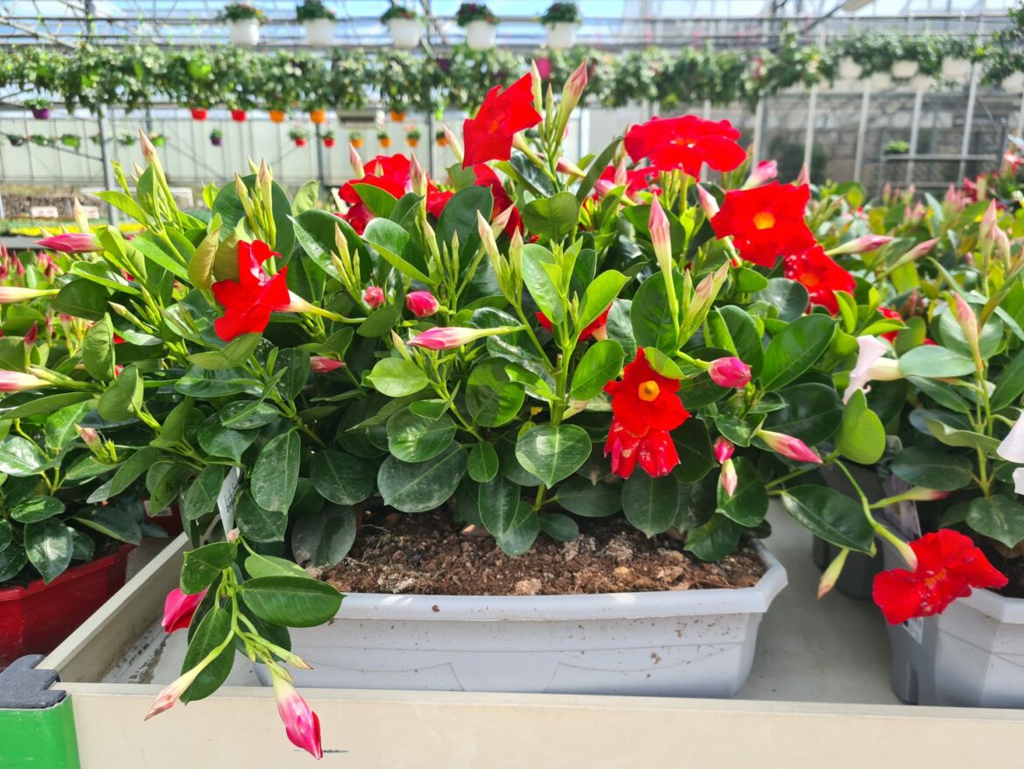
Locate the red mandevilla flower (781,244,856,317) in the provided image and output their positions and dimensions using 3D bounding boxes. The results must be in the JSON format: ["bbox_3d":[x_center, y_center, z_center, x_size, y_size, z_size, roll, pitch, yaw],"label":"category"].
[{"bbox_3d":[0.292,-0.098,0.730,0.072,0.070,0.040,1,3,24],"label":"red mandevilla flower"}]

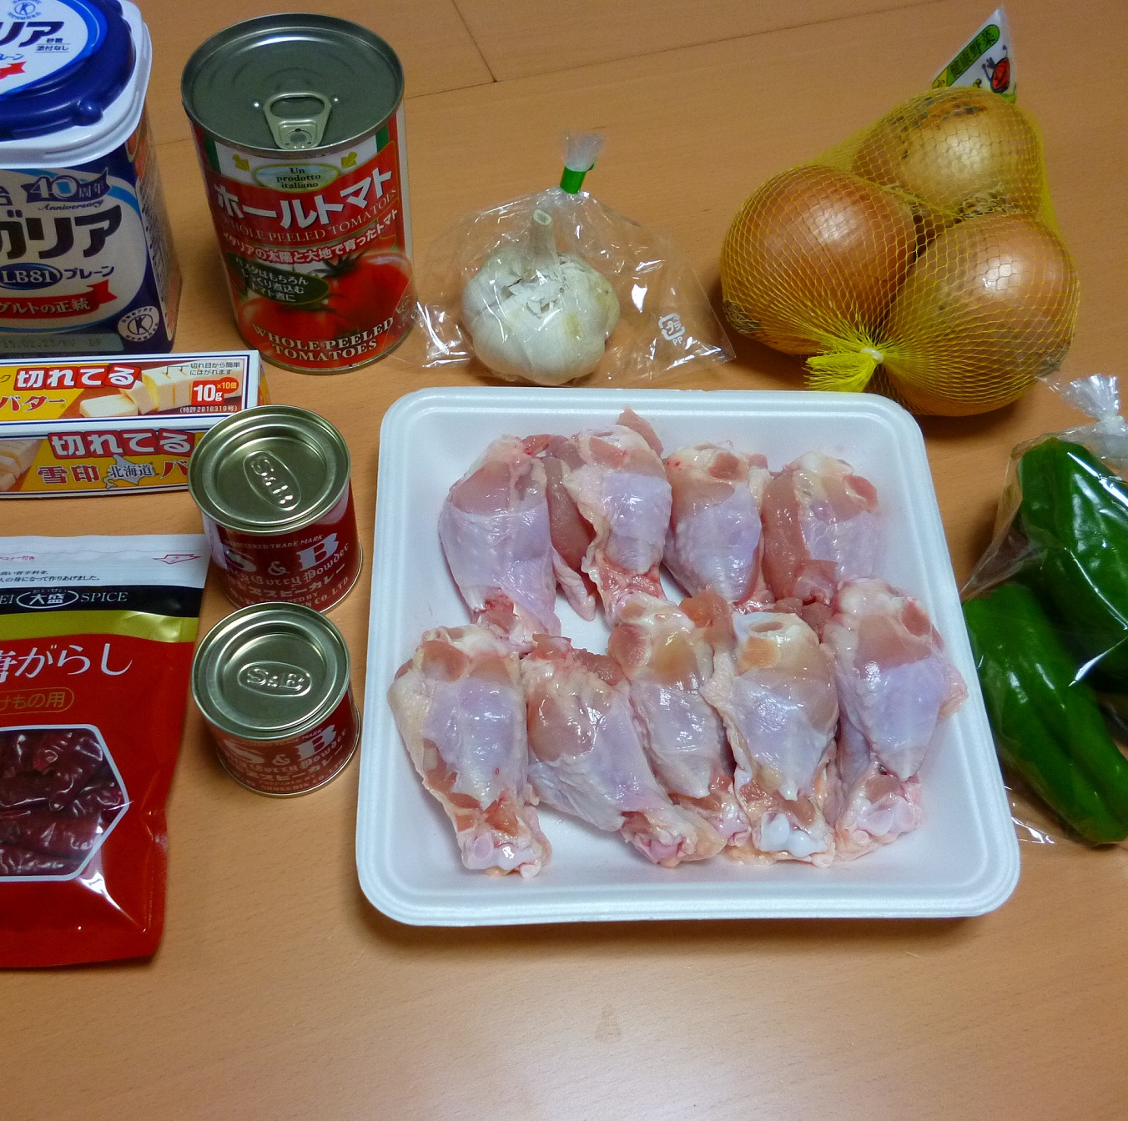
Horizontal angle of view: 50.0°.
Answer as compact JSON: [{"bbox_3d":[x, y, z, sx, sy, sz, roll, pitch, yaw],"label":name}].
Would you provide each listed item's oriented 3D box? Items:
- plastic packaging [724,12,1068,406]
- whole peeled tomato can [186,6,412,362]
[{"bbox_3d":[0.139,-0.150,0.510,0.141,0.083,0.184,6,57,0],"label":"plastic packaging"},{"bbox_3d":[-0.097,-0.139,0.471,0.076,0.112,0.076,2,57,-2],"label":"whole peeled tomato can"}]

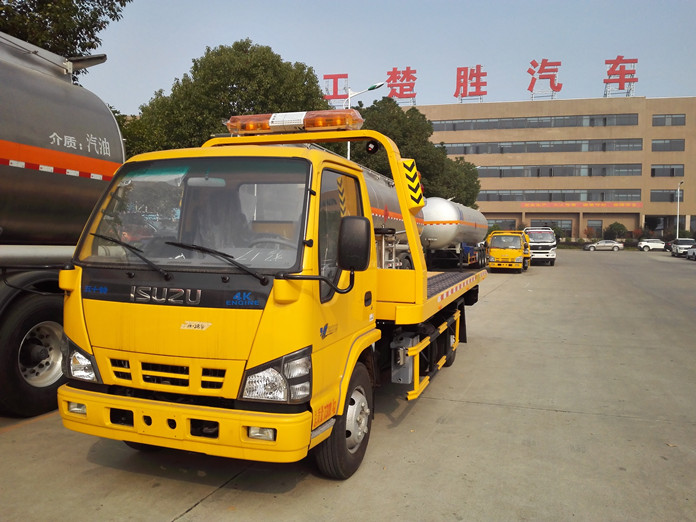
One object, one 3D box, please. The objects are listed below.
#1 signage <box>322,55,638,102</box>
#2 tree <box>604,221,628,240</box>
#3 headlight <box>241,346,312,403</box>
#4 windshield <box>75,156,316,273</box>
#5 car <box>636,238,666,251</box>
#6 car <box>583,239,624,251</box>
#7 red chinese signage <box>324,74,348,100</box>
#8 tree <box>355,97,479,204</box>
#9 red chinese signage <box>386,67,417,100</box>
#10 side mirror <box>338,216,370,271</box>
[{"bbox_3d":[18.795,-27.612,90.200,47.000,5.200,0.600,1,2,14],"label":"signage"},{"bbox_3d":[36.377,-3.387,79.000,2.900,3.600,2.900,1,2,14],"label":"tree"},{"bbox_3d":[-0.393,0.628,3.209,0.375,0.285,0.190,1,2,7],"label":"headlight"},{"bbox_3d":[-0.946,-0.328,3.530,1.570,0.783,0.200,1,-27,19],"label":"windshield"},{"bbox_3d":[39.487,-1.981,75.000,4.400,1.630,1.830,1,2,14],"label":"car"},{"bbox_3d":[32.150,-1.908,73.200,4.700,1.460,1.800,1,2,14],"label":"car"},{"bbox_3d":[-1.955,-28.349,95.000,4.300,4.300,0.500,1,2,14],"label":"red chinese signage"},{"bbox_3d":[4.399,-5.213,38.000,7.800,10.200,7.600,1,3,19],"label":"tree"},{"bbox_3d":[8.566,-28.316,92.500,4.800,5.000,0.500,1,2,14],"label":"red chinese signage"},{"bbox_3d":[0.036,-0.097,3.230,0.175,0.295,0.090,2,3,2],"label":"side mirror"}]

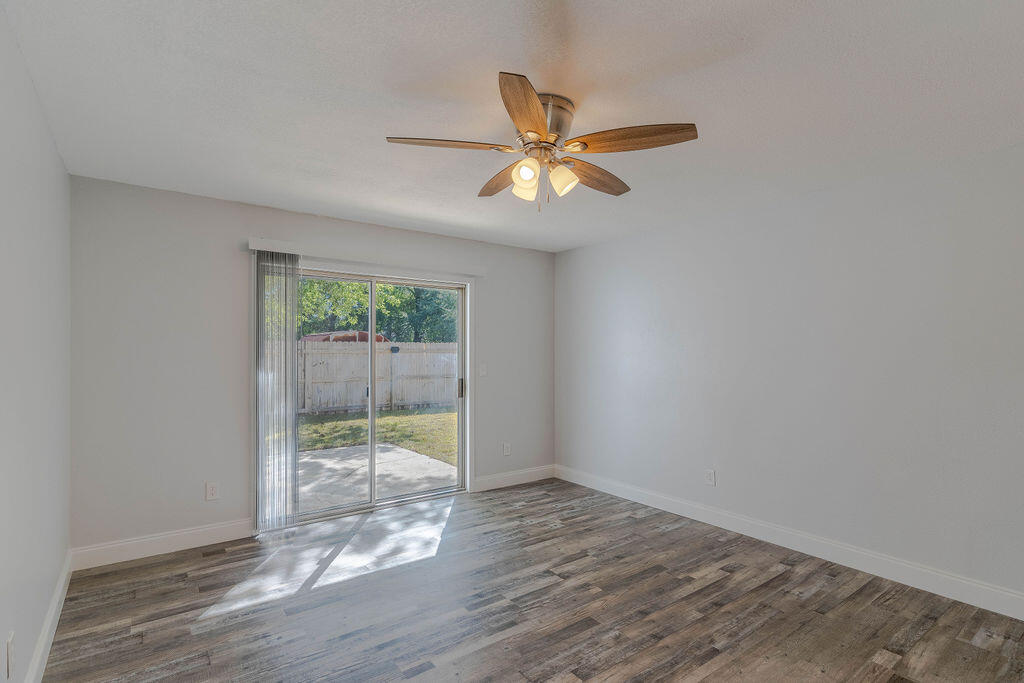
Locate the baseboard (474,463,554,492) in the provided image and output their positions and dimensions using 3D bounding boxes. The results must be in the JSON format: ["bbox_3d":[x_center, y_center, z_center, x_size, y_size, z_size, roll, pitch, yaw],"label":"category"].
[{"bbox_3d":[0.036,1.429,5.067,1.091,0.137,0.018,1,-1,-37],"label":"baseboard"}]

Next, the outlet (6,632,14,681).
[{"bbox_3d":[-1.642,1.029,1.583,0.008,0.120,0.075,1,-1,-37],"label":"outlet"}]

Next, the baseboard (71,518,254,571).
[{"bbox_3d":[-2.336,1.369,3.302,1.002,0.137,0.018,1,-1,-36],"label":"baseboard"}]

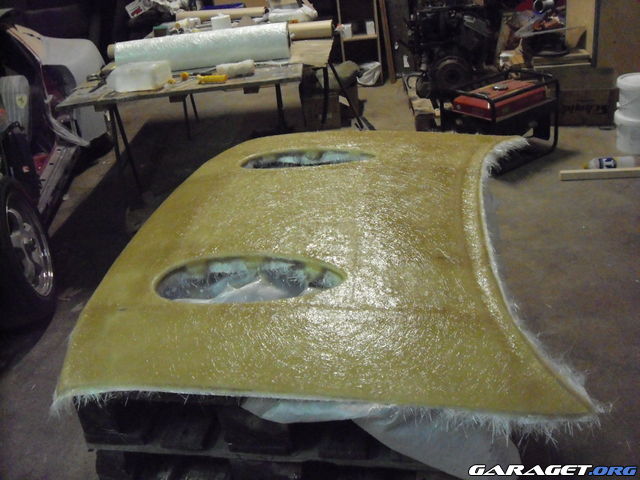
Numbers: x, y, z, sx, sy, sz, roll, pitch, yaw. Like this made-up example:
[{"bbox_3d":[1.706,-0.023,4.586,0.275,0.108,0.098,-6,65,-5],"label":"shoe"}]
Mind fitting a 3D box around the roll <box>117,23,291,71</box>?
[{"bbox_3d":[-0.679,-1.107,4.003,1.000,0.203,0.203,-7,26,-3],"label":"roll"}]

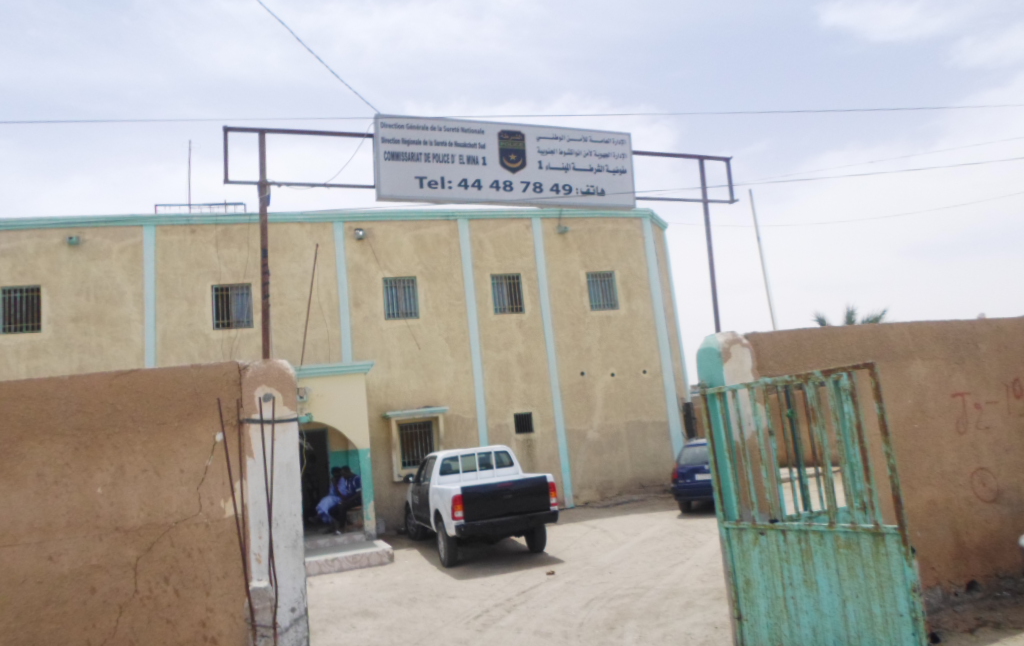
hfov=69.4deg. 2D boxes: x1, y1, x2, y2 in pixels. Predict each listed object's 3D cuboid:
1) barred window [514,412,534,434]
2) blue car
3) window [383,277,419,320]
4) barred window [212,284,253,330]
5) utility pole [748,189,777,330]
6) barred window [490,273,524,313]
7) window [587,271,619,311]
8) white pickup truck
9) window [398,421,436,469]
[{"bbox_3d":[0.300,2.545,18.745,0.474,0.505,0.120,-3,-11,-17],"label":"barred window"},{"bbox_3d":[4.693,3.243,16.220,1.660,1.430,4.000,-10,-11,23],"label":"blue car"},{"bbox_3d":[-2.776,-0.611,18.513,0.843,1.076,0.120,-3,-11,-17],"label":"window"},{"bbox_3d":[-6.541,-0.373,17.344,0.874,1.066,0.120,-3,-11,-17],"label":"barred window"},{"bbox_3d":[9.222,0.118,26.084,0.120,10.133,0.120,-3,-11,-17],"label":"utility pole"},{"bbox_3d":[-0.110,-0.750,19.334,0.827,1.062,0.120,-3,-11,-17],"label":"barred window"},{"bbox_3d":[2.463,-0.861,20.121,0.837,1.074,0.120,-3,-11,-17],"label":"window"},{"bbox_3d":[-0.780,3.382,14.155,1.770,1.800,5.200,-3,-9,-17],"label":"white pickup truck"},{"bbox_3d":[-2.284,2.938,17.893,0.806,1.091,0.120,-3,-11,-17],"label":"window"}]

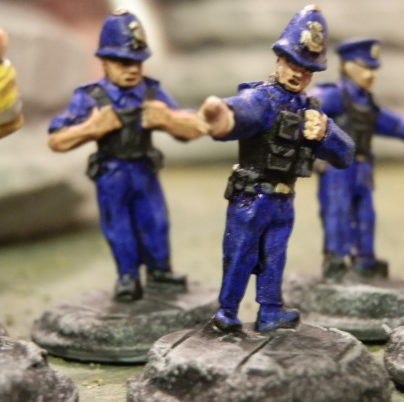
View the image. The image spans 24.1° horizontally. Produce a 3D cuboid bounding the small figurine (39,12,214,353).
[{"bbox_3d":[-0.009,-0.003,0.115,0.023,0.040,0.023,-1,6,-14],"label":"small figurine"}]

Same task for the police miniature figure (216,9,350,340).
[{"bbox_3d":[0.007,-0.003,0.096,0.018,0.034,0.011,-4,7,-35],"label":"police miniature figure"}]

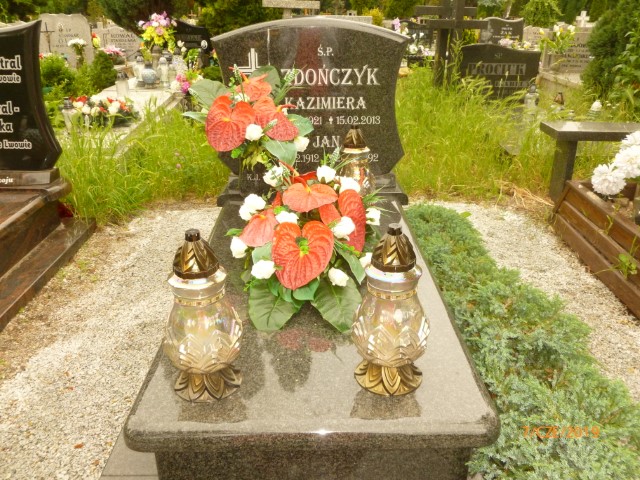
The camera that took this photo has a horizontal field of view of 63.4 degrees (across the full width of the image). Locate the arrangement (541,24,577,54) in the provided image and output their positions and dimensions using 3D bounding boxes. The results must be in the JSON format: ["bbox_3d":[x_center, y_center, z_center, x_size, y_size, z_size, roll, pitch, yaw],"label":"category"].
[{"bbox_3d":[2.902,-2.440,6.300,0.430,0.360,0.380,-1,23,0],"label":"arrangement"}]

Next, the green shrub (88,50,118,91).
[{"bbox_3d":[-2.059,-1.595,4.900,0.270,0.400,0.270,-1,23,0],"label":"green shrub"}]

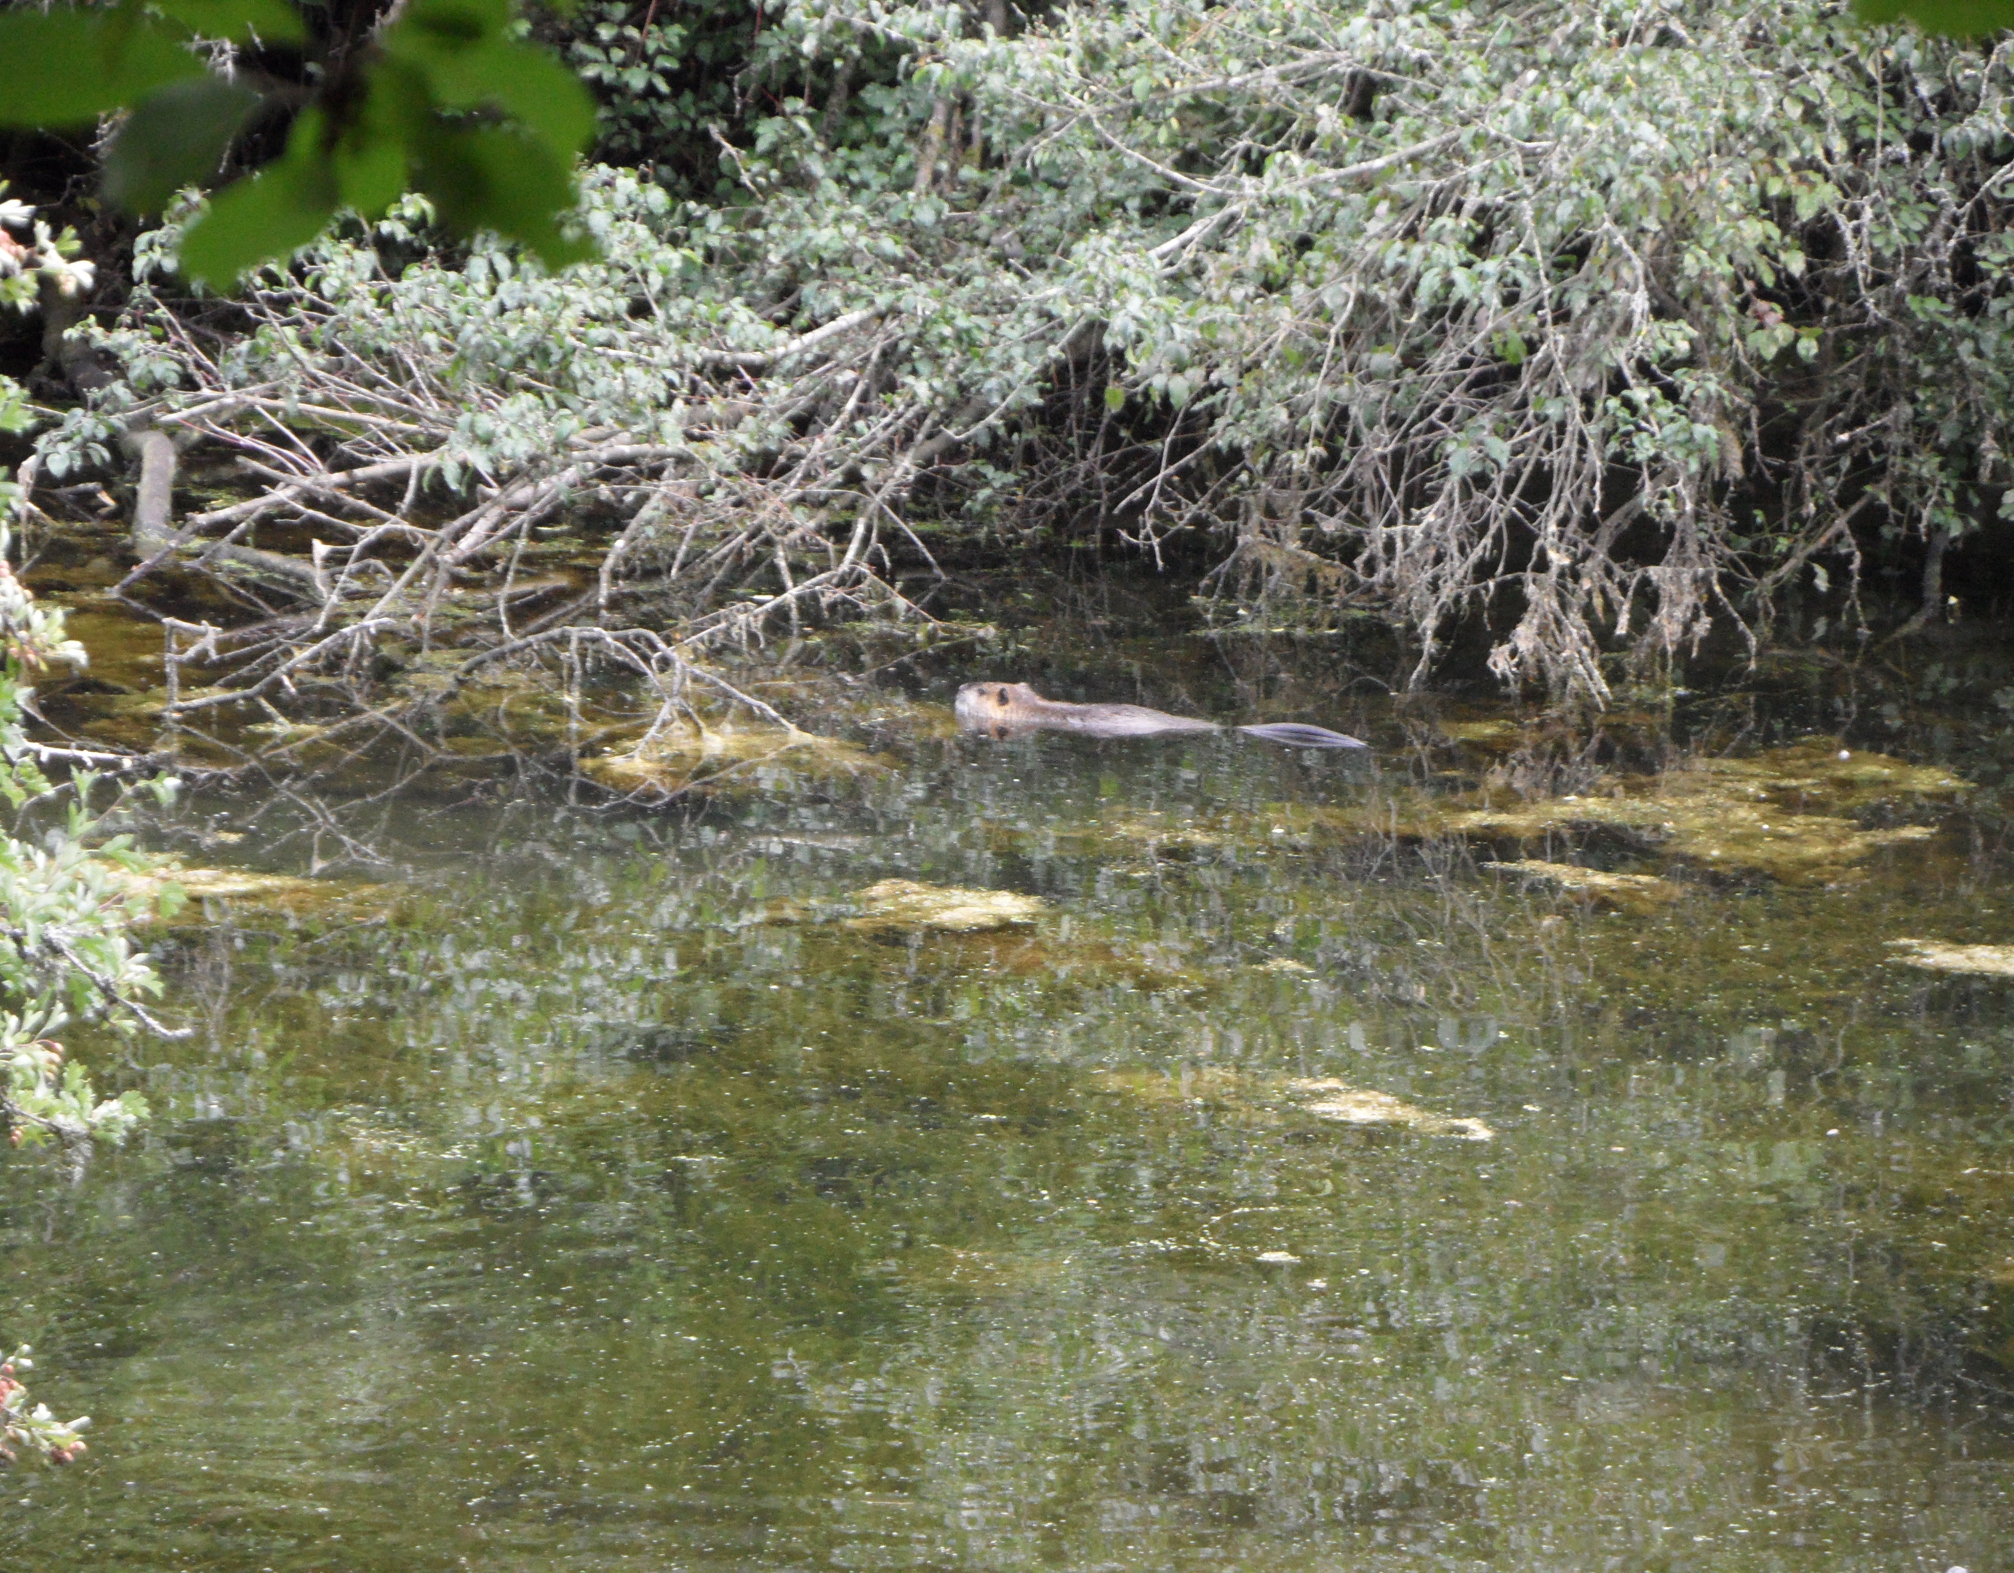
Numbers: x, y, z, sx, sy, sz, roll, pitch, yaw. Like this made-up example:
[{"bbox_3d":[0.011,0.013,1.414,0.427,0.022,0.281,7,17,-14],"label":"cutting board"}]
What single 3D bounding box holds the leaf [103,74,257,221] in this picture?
[{"bbox_3d":[-0.277,-0.215,5.500,0.063,0.037,0.012,-36,3,-1],"label":"leaf"}]

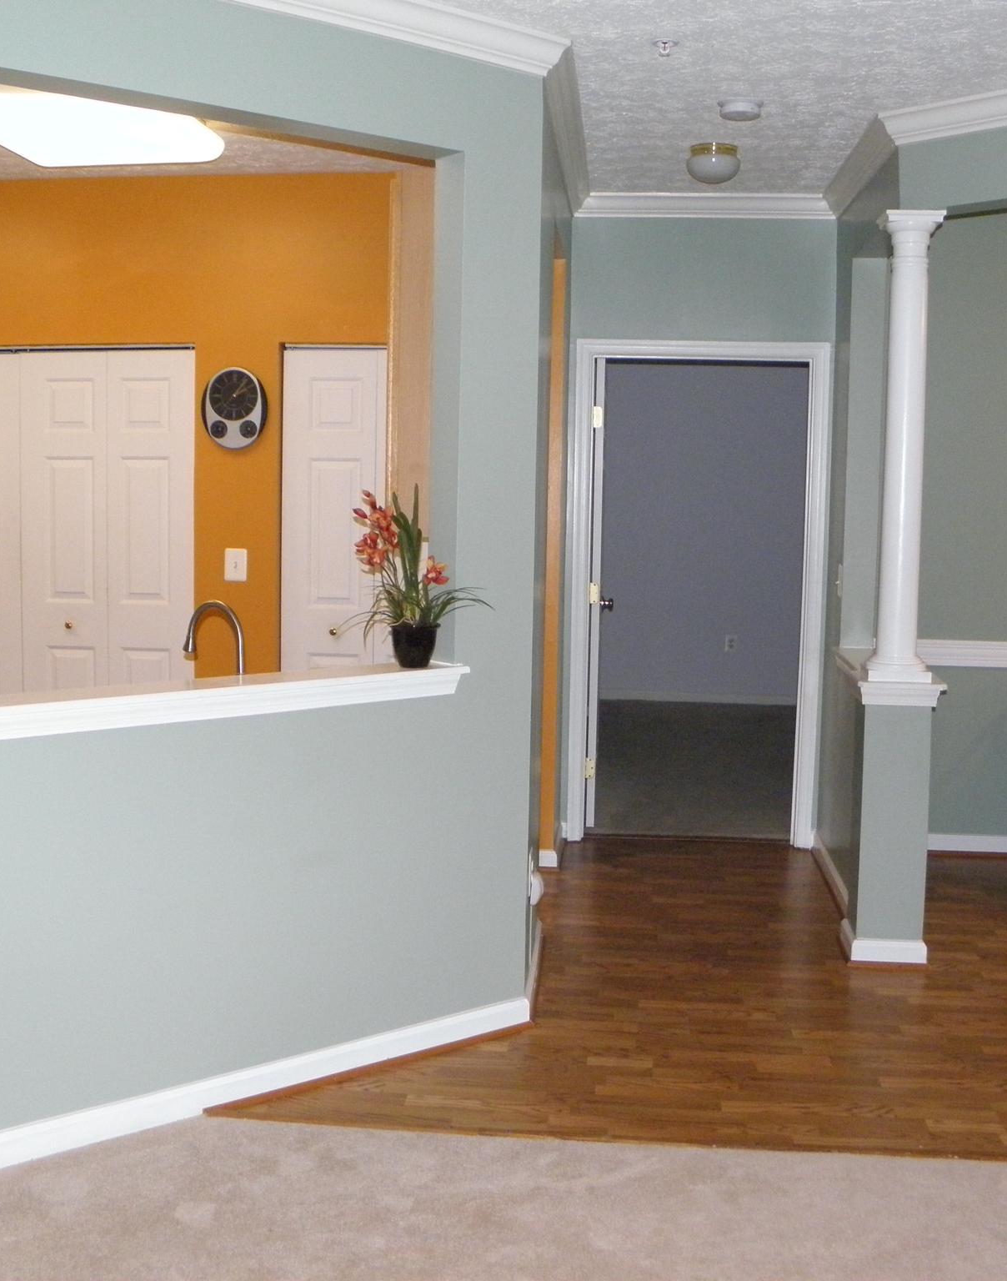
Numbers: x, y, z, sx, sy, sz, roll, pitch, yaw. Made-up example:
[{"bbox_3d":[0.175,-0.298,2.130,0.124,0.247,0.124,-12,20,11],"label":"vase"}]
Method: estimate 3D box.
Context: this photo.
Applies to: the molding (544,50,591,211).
[{"bbox_3d":[0.237,-1.684,4.717,0.072,0.082,2.046,1,6,5],"label":"molding"}]

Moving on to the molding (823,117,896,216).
[{"bbox_3d":[1.273,-1.691,5.011,0.074,0.082,1.291,1,6,5],"label":"molding"}]

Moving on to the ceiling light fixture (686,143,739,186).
[{"bbox_3d":[0.730,-1.657,4.833,0.196,0.142,0.196,1,6,5],"label":"ceiling light fixture"}]

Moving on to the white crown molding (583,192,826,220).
[{"bbox_3d":[0.821,-1.758,5.596,1.070,0.088,0.072,2,7,5],"label":"white crown molding"}]

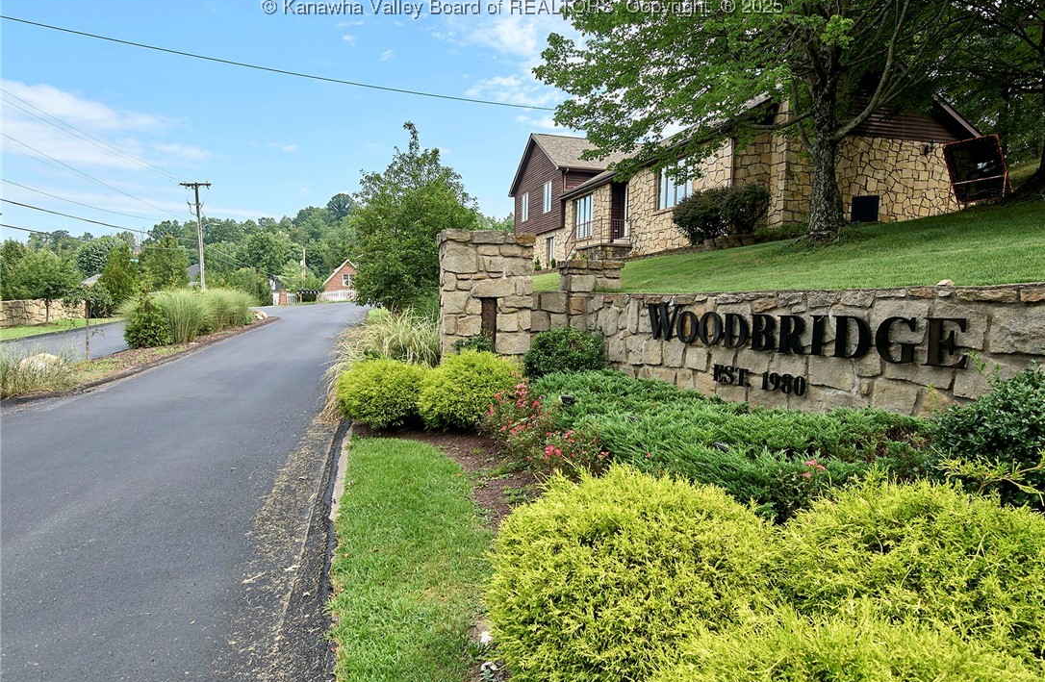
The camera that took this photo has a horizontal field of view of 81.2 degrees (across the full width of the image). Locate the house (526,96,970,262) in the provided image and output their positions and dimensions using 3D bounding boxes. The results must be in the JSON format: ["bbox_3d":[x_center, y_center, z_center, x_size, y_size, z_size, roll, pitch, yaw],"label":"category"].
[{"bbox_3d":[6.627,-6.883,27.189,10.500,7.900,22.300,0,4,-17],"label":"house"}]

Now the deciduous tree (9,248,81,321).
[{"bbox_3d":[-19.211,-2.205,24.500,2.700,3.150,2.700,-2,5,-38],"label":"deciduous tree"}]

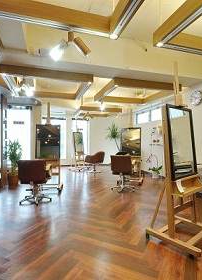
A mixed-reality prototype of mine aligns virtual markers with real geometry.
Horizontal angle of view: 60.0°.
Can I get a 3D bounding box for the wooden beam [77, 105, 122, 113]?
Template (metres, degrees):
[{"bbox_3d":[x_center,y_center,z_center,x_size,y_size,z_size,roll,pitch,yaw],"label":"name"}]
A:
[{"bbox_3d":[0.030,-1.101,6.380,1.540,0.137,0.090,0,0,-17],"label":"wooden beam"}]

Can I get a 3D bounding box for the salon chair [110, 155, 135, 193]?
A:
[{"bbox_3d":[0.555,0.785,4.363,0.580,0.850,0.660,0,0,23],"label":"salon chair"}]

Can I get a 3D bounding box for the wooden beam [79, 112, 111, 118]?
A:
[{"bbox_3d":[-0.395,-1.135,8.066,1.645,0.154,0.115,0,0,-17],"label":"wooden beam"}]

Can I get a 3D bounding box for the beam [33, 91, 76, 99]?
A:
[{"bbox_3d":[-1.280,-1.101,4.320,1.420,0.137,0.090,0,0,-18],"label":"beam"}]

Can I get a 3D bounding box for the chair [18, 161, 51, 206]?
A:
[{"bbox_3d":[-1.260,0.775,3.420,0.590,0.810,0.740,0,0,-3],"label":"chair"}]

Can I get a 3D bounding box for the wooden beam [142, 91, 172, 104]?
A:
[{"bbox_3d":[1.573,-1.180,4.759,0.115,0.154,1.574,0,0,-17],"label":"wooden beam"}]

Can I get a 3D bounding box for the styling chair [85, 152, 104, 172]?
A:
[{"bbox_3d":[-0.220,0.805,6.400,0.660,0.750,0.630,0,0,22],"label":"styling chair"}]

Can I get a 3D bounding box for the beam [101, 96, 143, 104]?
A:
[{"bbox_3d":[0.570,-1.101,4.900,1.430,0.137,0.090,0,0,-17],"label":"beam"}]

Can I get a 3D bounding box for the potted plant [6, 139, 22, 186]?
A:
[{"bbox_3d":[-2.383,0.597,4.784,0.400,1.240,0.400,0,0,-23],"label":"potted plant"}]

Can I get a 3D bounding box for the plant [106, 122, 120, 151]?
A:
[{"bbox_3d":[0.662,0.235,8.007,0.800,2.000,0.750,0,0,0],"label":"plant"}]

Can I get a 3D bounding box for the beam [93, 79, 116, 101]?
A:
[{"bbox_3d":[0.108,-1.181,4.307,0.115,0.154,1.574,0,0,-17],"label":"beam"}]

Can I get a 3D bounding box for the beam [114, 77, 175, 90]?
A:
[{"bbox_3d":[0.970,-1.101,3.542,1.500,0.137,0.090,0,0,-17],"label":"beam"}]

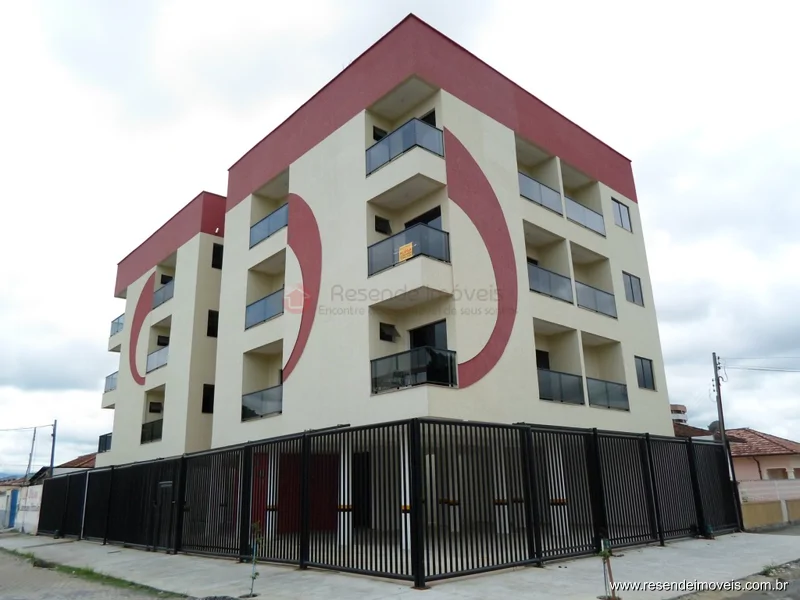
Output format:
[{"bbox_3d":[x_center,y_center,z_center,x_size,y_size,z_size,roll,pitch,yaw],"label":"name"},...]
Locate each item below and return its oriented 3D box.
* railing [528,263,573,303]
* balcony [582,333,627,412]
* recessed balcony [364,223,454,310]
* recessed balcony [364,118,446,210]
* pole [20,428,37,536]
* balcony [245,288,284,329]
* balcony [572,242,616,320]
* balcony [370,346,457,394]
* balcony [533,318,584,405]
[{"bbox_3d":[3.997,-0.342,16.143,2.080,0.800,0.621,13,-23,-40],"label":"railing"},{"bbox_3d":[5.725,2.201,17.158,2.258,2.103,0.955,13,-23,-40],"label":"balcony"},{"bbox_3d":[0.218,-0.700,13.883,0.972,1.554,1.902,13,-23,-40],"label":"recessed balcony"},{"bbox_3d":[0.140,-3.426,14.887,0.953,1.541,1.916,14,-23,-40],"label":"recessed balcony"},{"bbox_3d":[-17.753,8.617,27.694,0.160,4.814,0.160,14,-23,-40],"label":"pole"},{"bbox_3d":[-4.186,0.314,18.002,0.064,0.777,2.387,13,-23,-40],"label":"balcony"},{"bbox_3d":[5.878,-0.492,18.585,2.348,2.122,0.900,14,-23,-40],"label":"balcony"},{"bbox_3d":[0.280,1.663,12.878,0.943,0.798,1.884,13,-23,-40],"label":"balcony"},{"bbox_3d":[3.939,1.776,15.623,2.080,2.103,0.955,13,-23,-40],"label":"balcony"}]

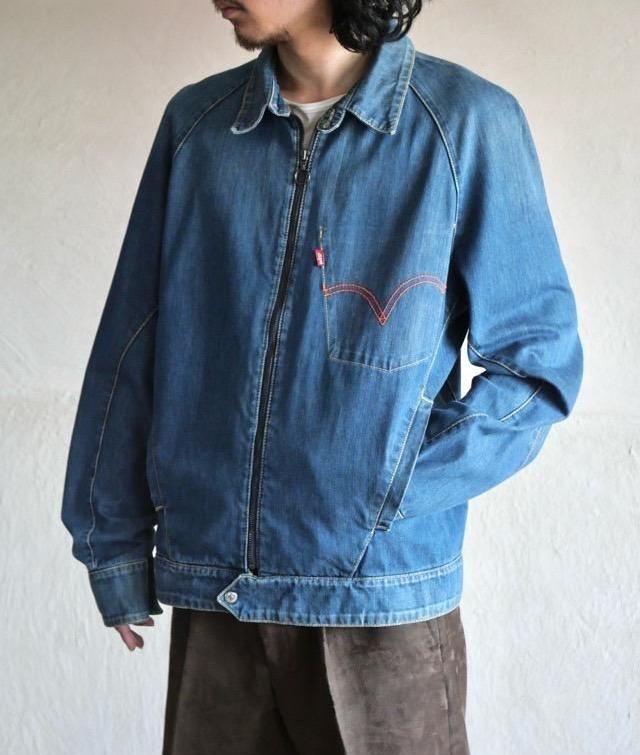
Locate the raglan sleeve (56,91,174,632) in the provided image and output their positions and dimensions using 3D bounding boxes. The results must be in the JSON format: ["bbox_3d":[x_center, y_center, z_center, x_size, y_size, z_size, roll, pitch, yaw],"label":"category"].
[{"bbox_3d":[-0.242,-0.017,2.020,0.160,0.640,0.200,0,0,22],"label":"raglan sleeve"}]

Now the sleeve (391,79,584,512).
[{"bbox_3d":[0.194,-0.087,1.920,0.210,0.500,0.240,0,0,22],"label":"sleeve"}]

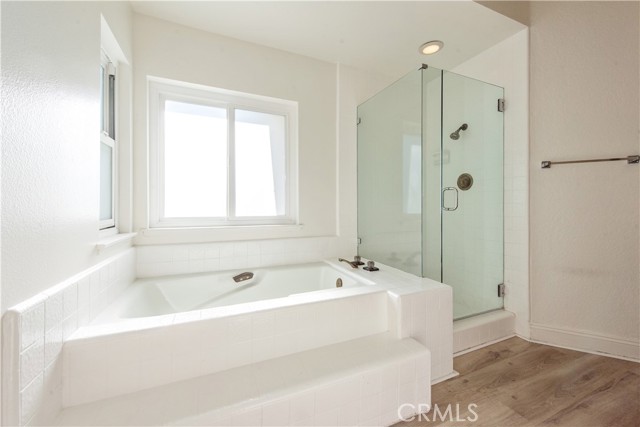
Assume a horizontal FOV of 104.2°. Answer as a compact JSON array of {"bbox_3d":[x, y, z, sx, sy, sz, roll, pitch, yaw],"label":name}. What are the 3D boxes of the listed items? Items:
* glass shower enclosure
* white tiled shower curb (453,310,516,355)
[{"bbox_3d":[0.978,-0.116,2.318,0.924,1.868,0.853,0,0,-24],"label":"glass shower enclosure"},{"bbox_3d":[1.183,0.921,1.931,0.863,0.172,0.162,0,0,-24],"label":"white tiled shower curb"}]

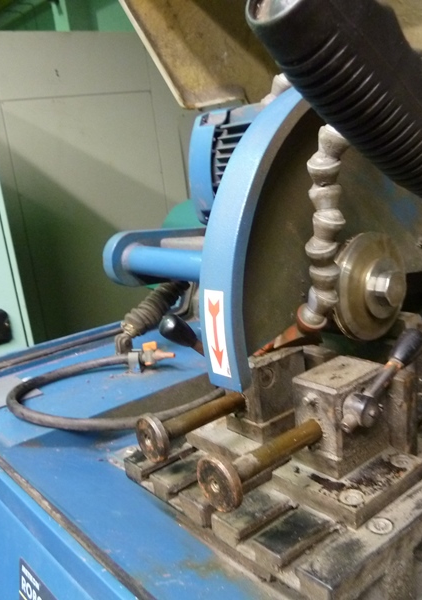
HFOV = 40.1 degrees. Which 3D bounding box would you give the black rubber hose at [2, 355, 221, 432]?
[{"bbox_3d":[-0.134,0.117,0.746,0.217,0.025,0.270,-17,16,-36],"label":"black rubber hose"}]

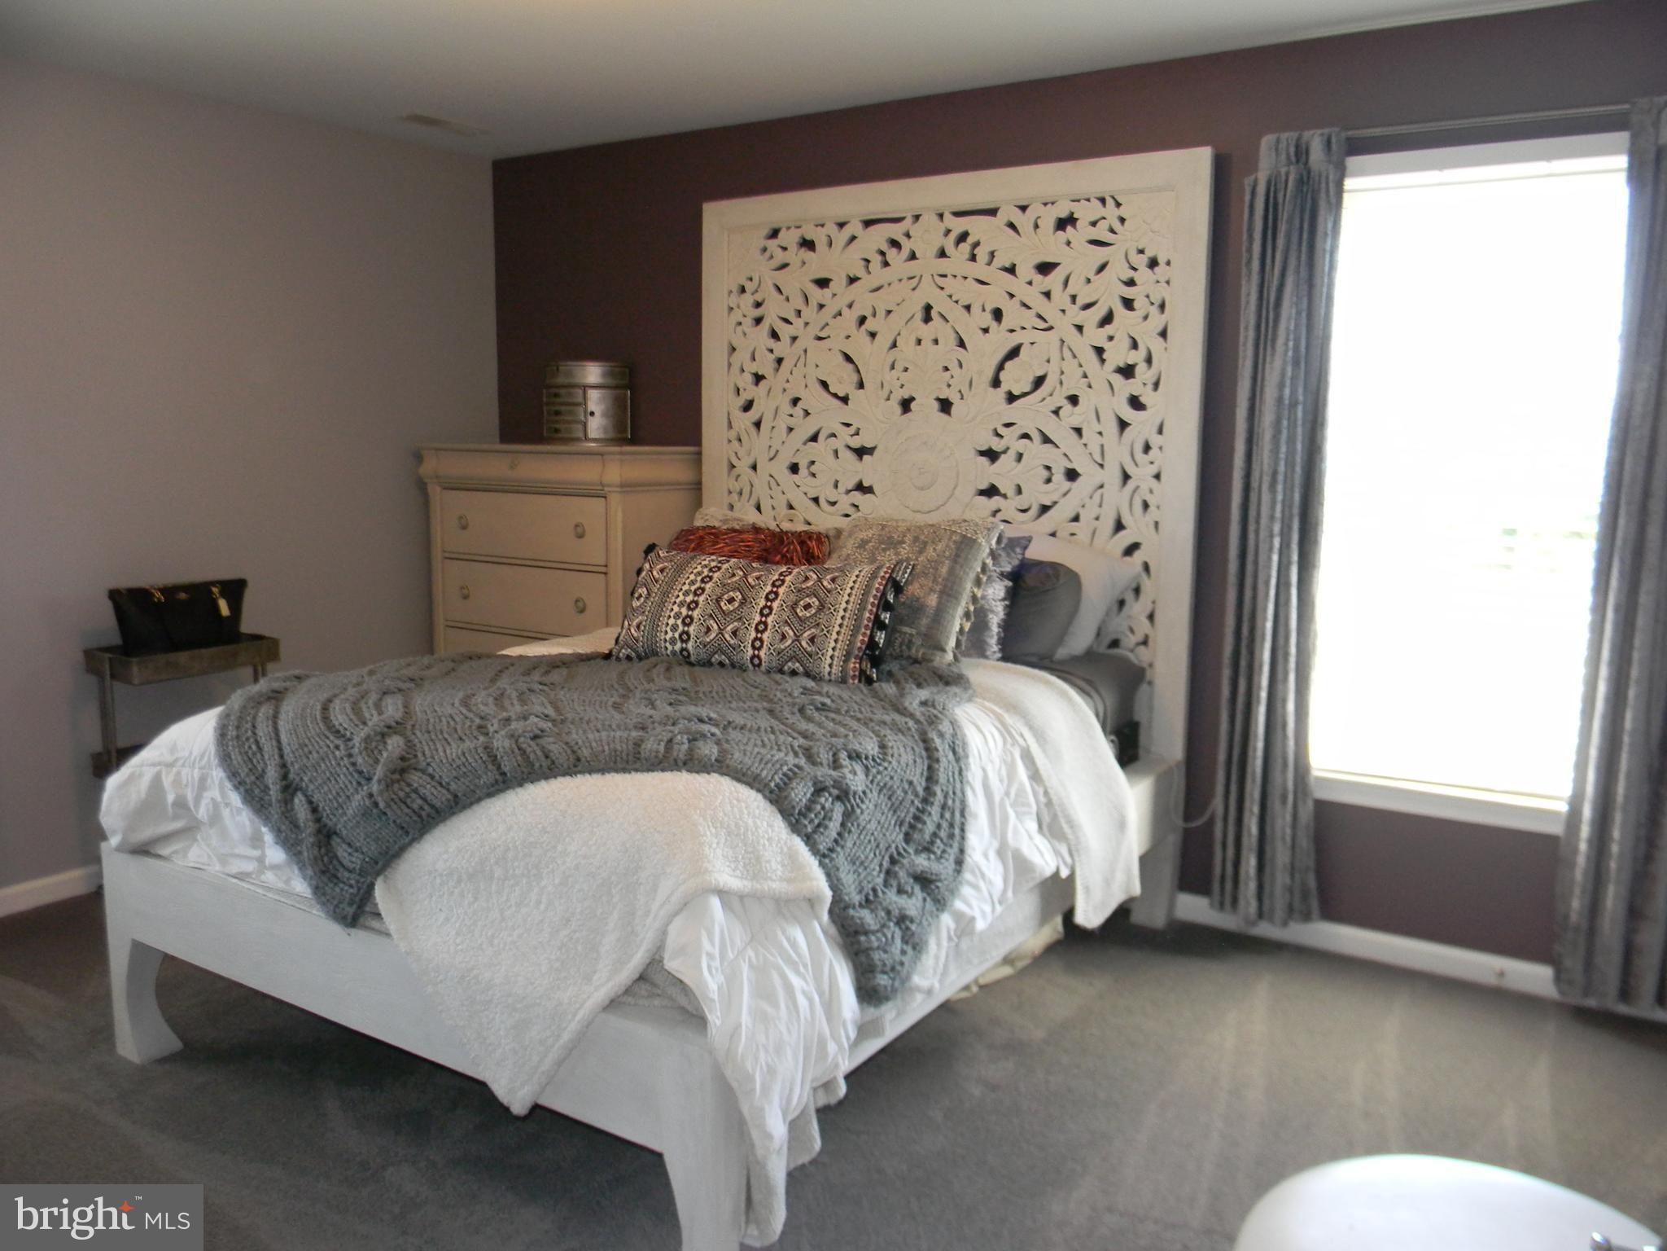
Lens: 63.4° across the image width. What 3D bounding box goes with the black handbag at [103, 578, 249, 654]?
[{"bbox_3d":[-2.015,-0.022,4.196,0.140,0.210,0.425,6,10,33],"label":"black handbag"}]

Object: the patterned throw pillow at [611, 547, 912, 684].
[{"bbox_3d":[-0.194,-0.037,3.626,0.780,0.335,0.150,5,-18,29],"label":"patterned throw pillow"}]

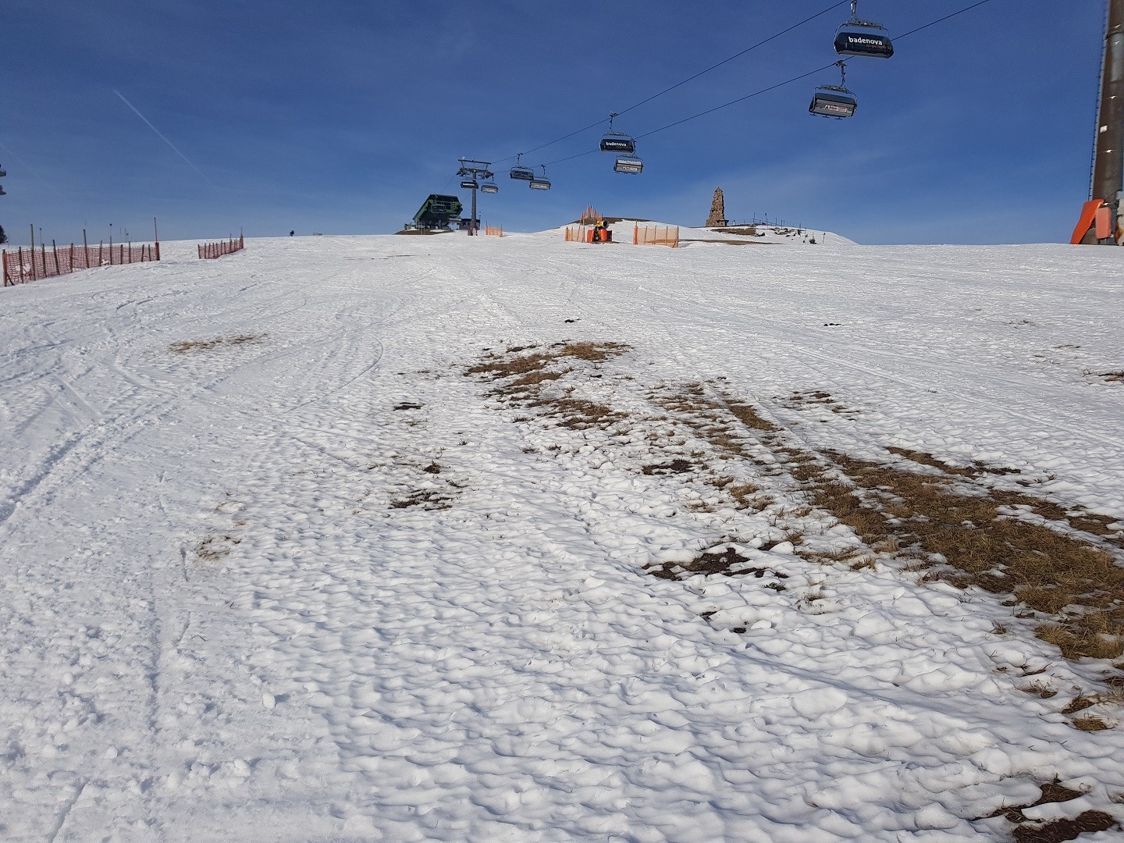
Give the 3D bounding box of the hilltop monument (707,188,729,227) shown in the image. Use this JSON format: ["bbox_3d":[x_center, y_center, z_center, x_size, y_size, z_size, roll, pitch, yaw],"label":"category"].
[{"bbox_3d":[35.709,-49.313,195.000,4.000,9.200,4.000,2,7,14],"label":"hilltop monument"}]

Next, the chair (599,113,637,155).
[{"bbox_3d":[5.214,-26.701,78.500,3.300,3.600,1.600,-1,7,-17],"label":"chair"}]

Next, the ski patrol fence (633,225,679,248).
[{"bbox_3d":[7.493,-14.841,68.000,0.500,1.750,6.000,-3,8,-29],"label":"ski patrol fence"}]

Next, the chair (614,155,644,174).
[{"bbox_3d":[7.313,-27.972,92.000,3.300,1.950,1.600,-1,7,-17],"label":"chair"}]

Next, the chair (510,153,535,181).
[{"bbox_3d":[-5.297,-34.000,113.000,3.300,3.600,1.600,-1,7,-17],"label":"chair"}]

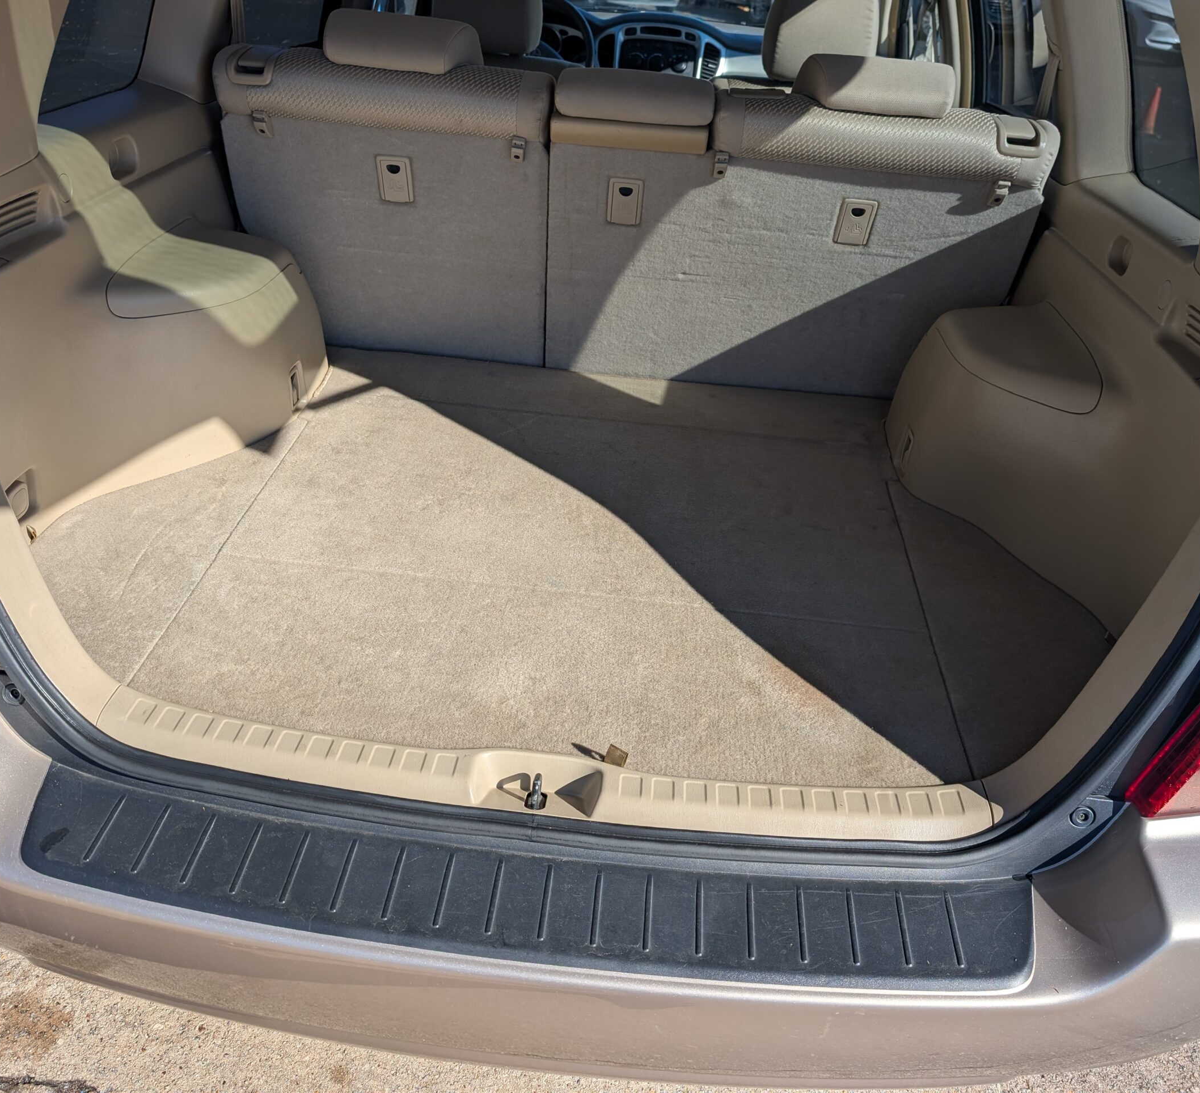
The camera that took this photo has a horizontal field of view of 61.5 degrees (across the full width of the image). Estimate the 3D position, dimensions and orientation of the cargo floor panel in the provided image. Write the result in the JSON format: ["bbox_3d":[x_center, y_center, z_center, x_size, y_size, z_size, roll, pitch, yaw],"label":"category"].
[{"bbox_3d":[-0.027,-0.036,1.528,1.474,0.040,0.999,6,35,1],"label":"cargo floor panel"}]

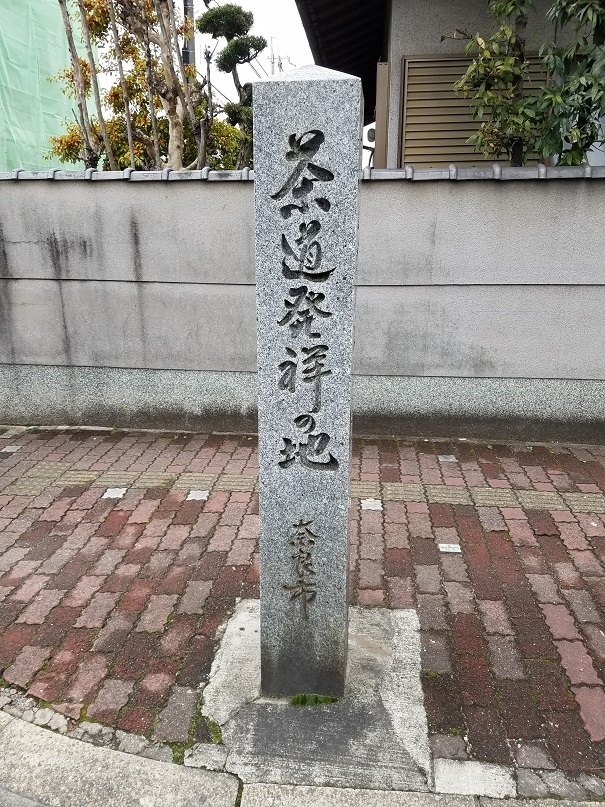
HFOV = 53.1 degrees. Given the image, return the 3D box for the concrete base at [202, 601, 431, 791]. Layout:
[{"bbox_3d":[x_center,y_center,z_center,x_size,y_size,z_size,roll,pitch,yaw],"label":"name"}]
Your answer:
[{"bbox_3d":[0.040,0.895,1.932,0.680,0.060,0.775,2,16,6],"label":"concrete base"}]

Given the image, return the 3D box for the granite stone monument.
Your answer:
[{"bbox_3d":[0.020,0.015,1.730,0.254,1.757,0.254,2,16,6],"label":"granite stone monument"}]

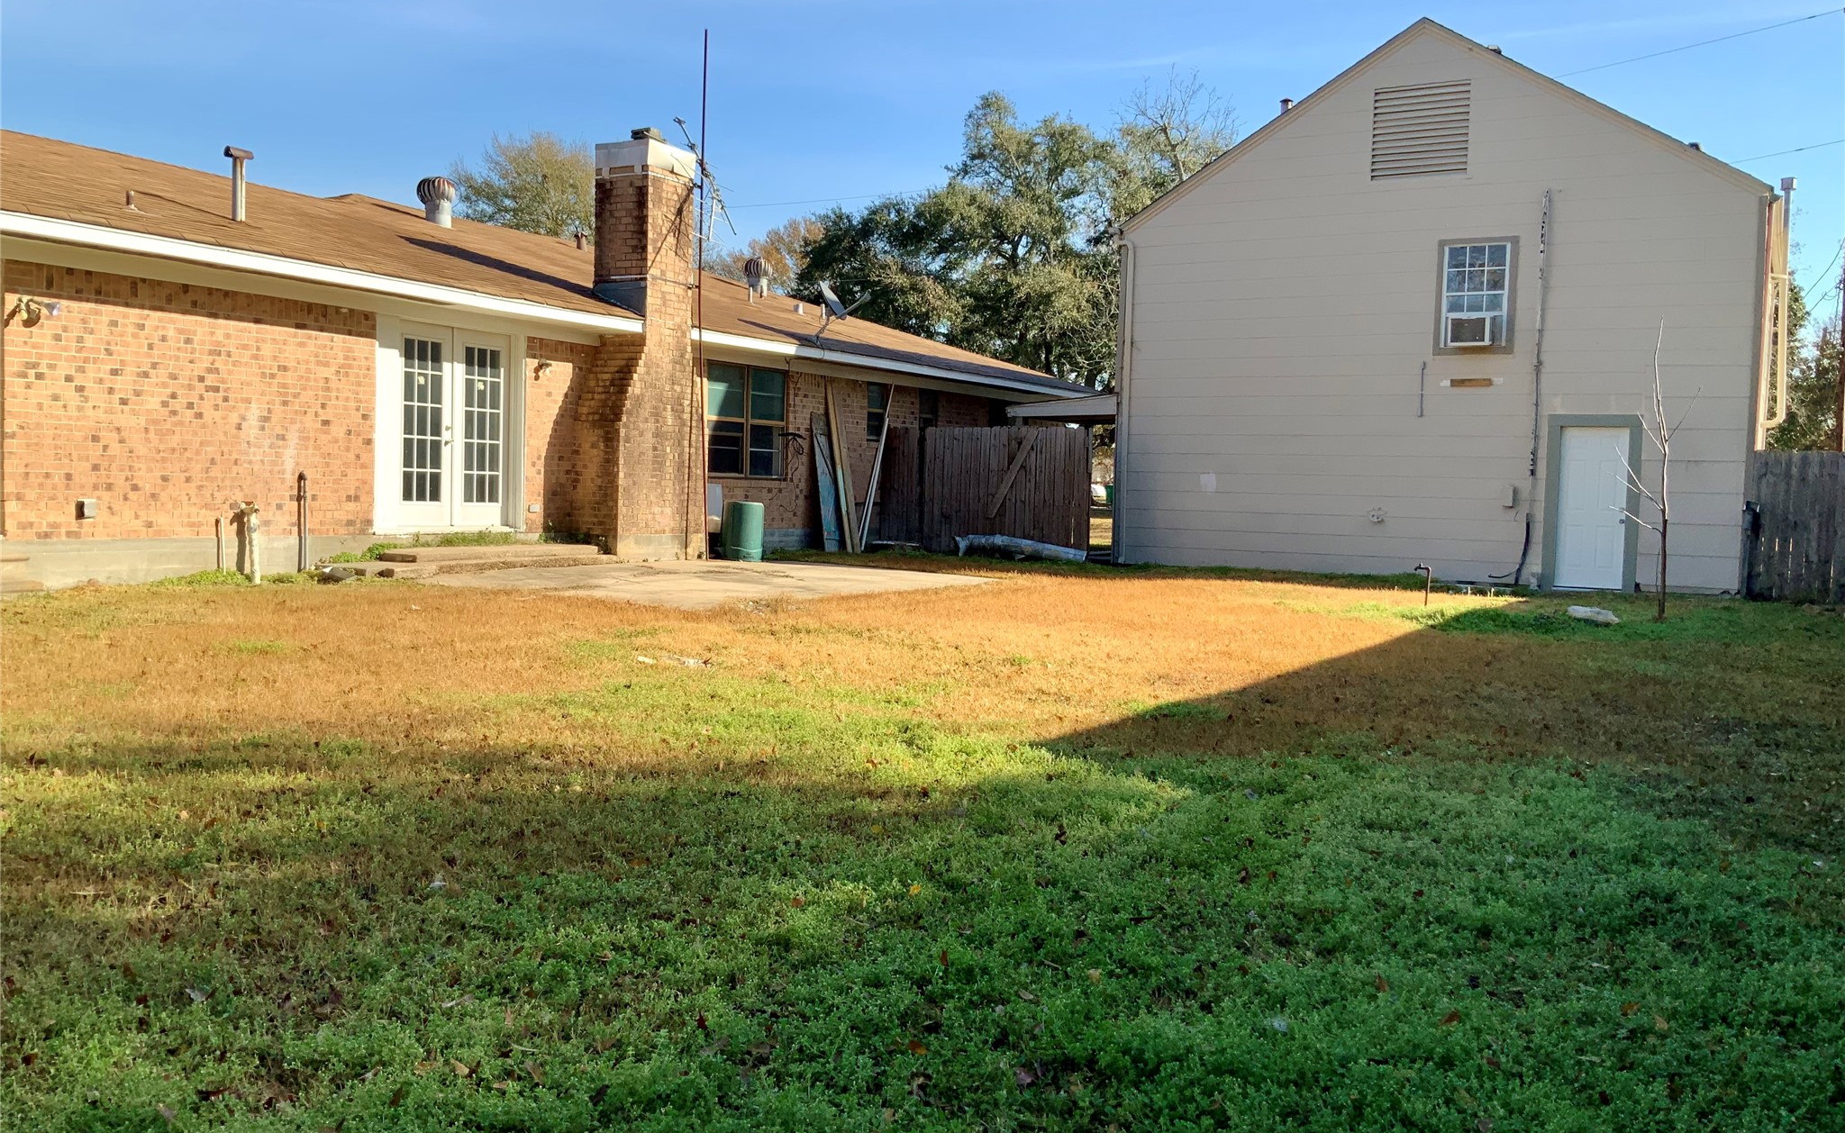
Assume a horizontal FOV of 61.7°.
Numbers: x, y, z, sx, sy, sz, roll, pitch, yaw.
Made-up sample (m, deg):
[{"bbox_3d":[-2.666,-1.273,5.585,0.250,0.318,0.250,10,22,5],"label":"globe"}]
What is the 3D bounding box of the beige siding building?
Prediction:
[{"bbox_3d":[8.445,-3.689,24.103,8.430,7.470,8.000,3,3,30],"label":"beige siding building"}]

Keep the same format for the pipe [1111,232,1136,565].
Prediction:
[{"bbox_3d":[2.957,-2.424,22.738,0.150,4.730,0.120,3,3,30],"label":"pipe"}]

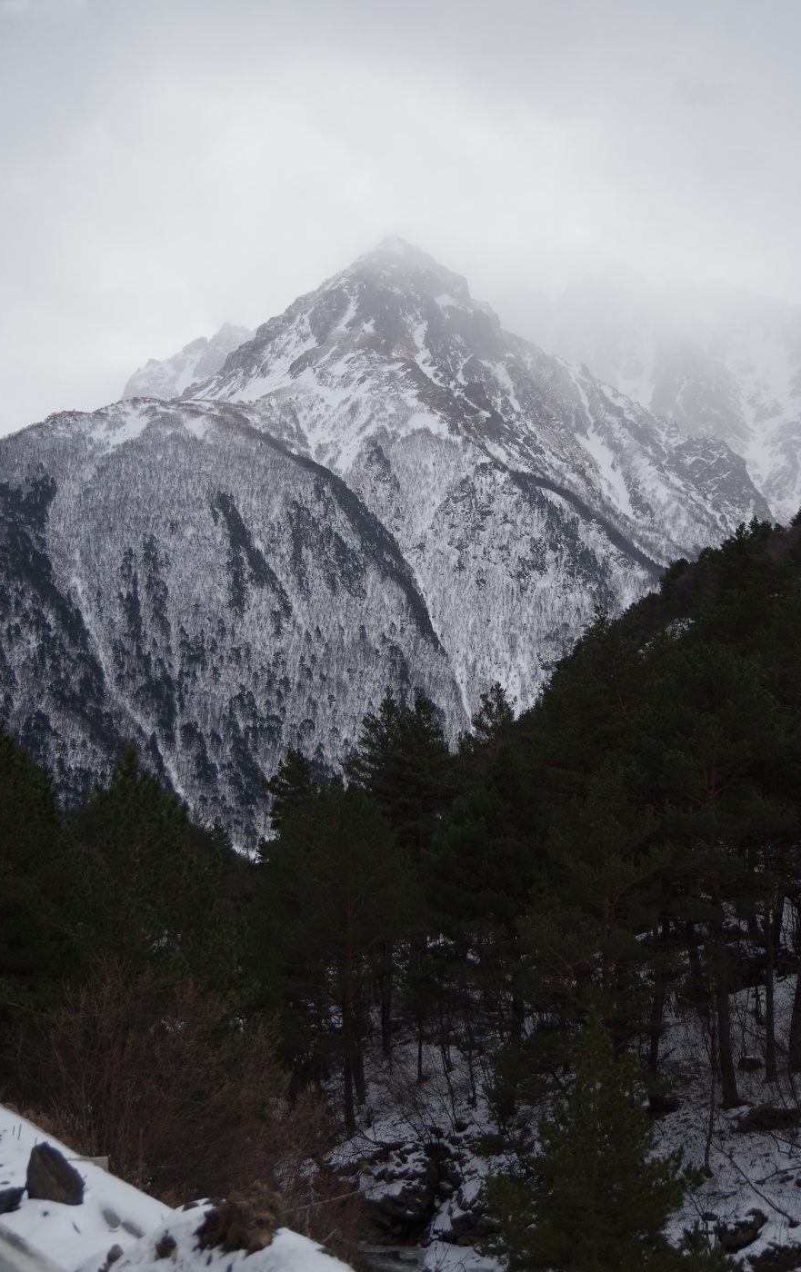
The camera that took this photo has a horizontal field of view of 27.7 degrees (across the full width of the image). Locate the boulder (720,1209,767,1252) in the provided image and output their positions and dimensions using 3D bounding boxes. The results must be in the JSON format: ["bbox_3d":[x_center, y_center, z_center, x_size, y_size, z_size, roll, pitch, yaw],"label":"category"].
[{"bbox_3d":[7.837,13.580,37.092,1.060,0.760,0.880,-2,-8,11],"label":"boulder"}]

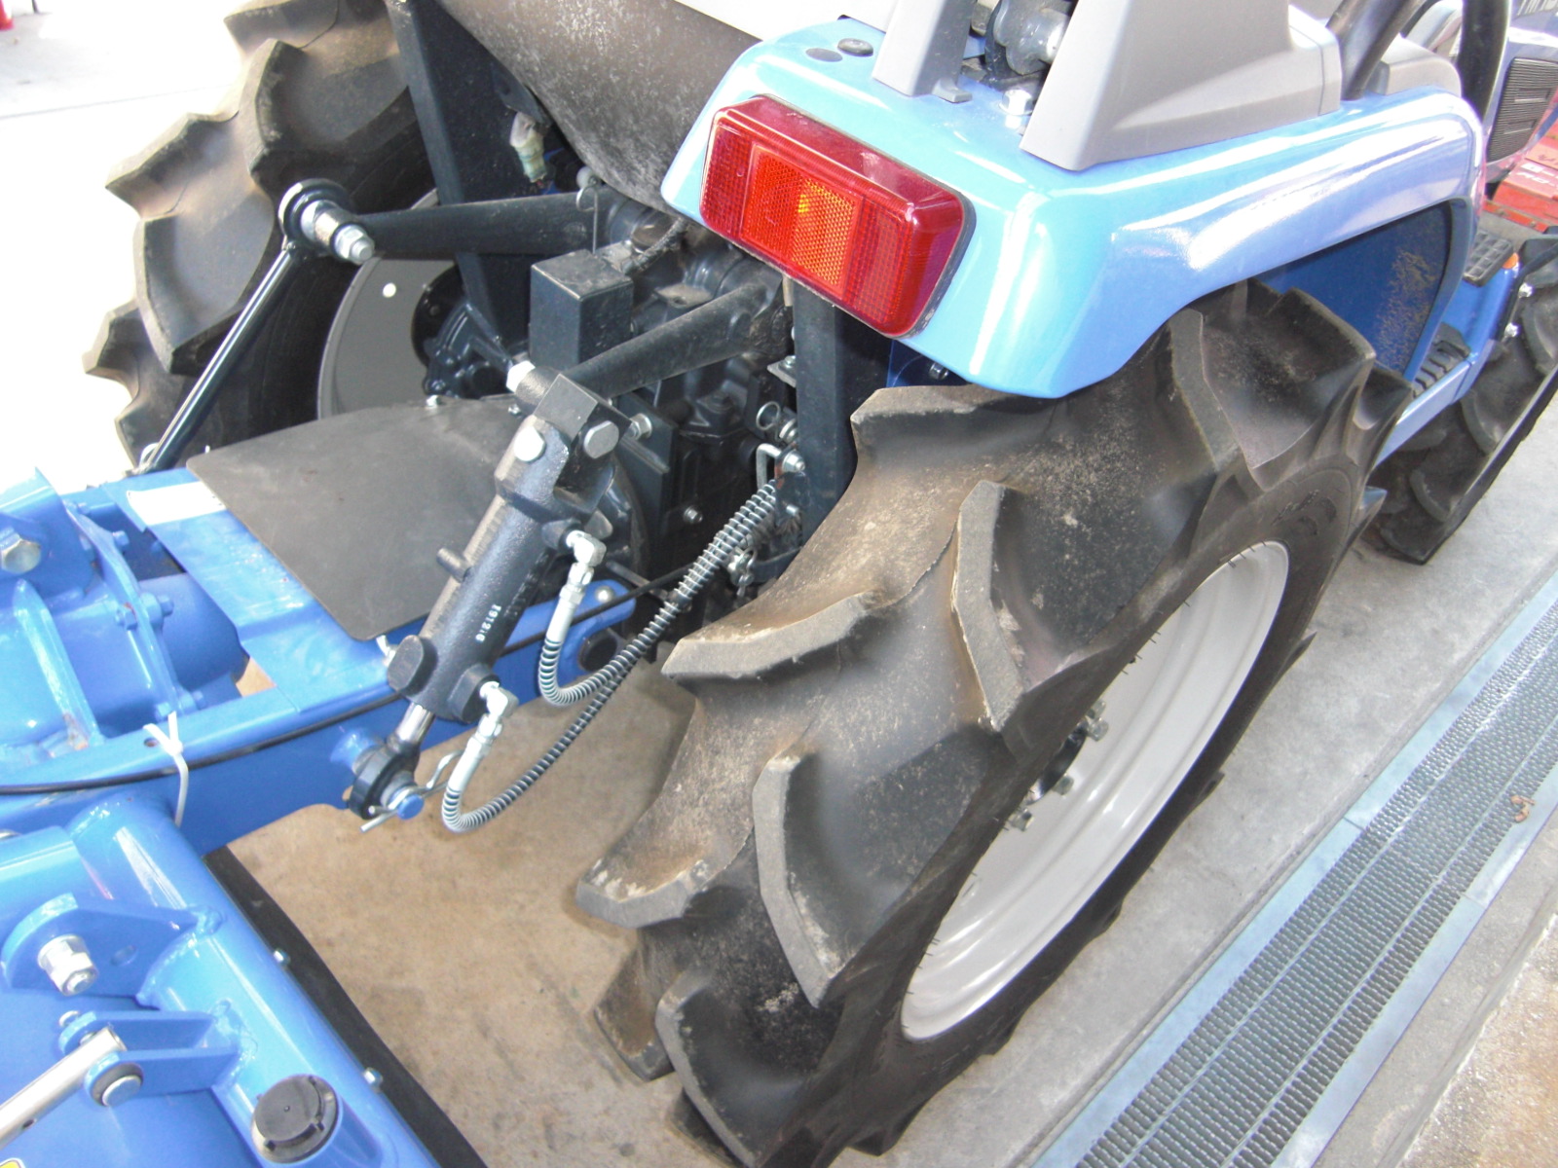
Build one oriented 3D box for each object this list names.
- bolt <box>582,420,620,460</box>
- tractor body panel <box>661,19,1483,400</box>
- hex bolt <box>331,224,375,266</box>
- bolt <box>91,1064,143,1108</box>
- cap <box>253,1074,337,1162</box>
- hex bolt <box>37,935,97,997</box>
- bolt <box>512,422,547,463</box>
[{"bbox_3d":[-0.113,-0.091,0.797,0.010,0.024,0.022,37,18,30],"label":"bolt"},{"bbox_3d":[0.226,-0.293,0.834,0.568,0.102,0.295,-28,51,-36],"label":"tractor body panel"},{"bbox_3d":[-0.324,-0.258,0.960,0.028,0.028,0.028,-28,51,-36],"label":"hex bolt"},{"bbox_3d":[-0.322,0.244,0.613,0.027,0.027,0.015,-28,51,-36],"label":"bolt"},{"bbox_3d":[-0.241,0.267,0.627,0.042,0.012,0.042,2,52,-2],"label":"cap"},{"bbox_3d":[-0.367,0.197,0.650,0.025,0.025,0.027,-28,51,-36],"label":"hex bolt"},{"bbox_3d":[-0.158,-0.089,0.797,0.022,0.022,0.010,37,18,30],"label":"bolt"}]

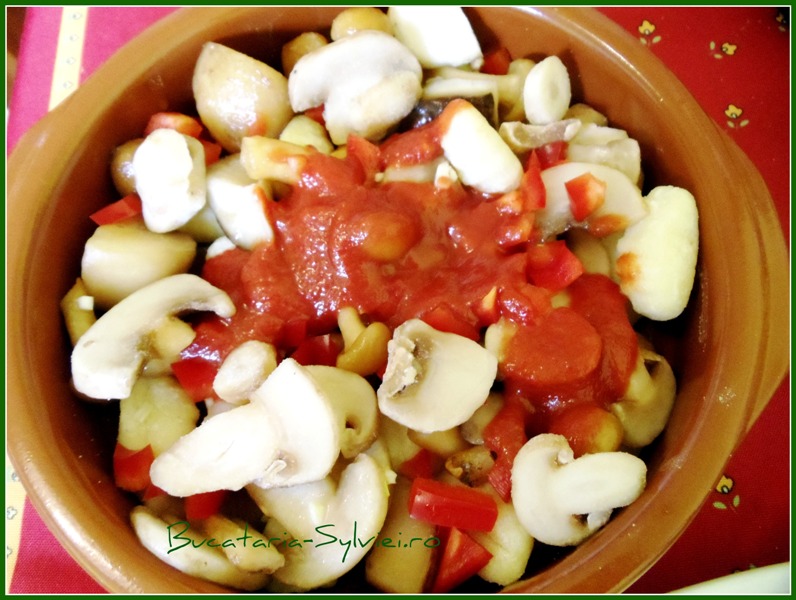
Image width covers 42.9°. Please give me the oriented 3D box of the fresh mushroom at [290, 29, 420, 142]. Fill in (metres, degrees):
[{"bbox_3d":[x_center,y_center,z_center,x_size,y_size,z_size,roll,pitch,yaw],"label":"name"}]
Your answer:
[{"bbox_3d":[-0.016,-0.076,0.364,0.045,0.021,0.037,-17,81,2],"label":"fresh mushroom"}]

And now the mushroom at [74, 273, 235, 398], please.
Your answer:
[{"bbox_3d":[-0.081,0.012,0.335,0.055,0.019,0.026,-36,91,-12],"label":"mushroom"}]

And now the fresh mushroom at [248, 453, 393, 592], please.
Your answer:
[{"bbox_3d":[-0.025,0.068,0.316,0.038,0.014,0.043,42,79,0],"label":"fresh mushroom"}]

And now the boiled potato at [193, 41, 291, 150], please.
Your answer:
[{"bbox_3d":[-0.057,-0.074,0.371,0.030,0.029,0.040,-27,96,-13],"label":"boiled potato"}]

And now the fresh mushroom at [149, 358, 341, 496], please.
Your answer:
[{"bbox_3d":[-0.047,0.043,0.322,0.060,0.026,0.037,-23,83,-10],"label":"fresh mushroom"}]

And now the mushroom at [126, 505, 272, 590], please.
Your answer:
[{"bbox_3d":[-0.063,0.080,0.328,0.049,0.020,0.019,30,56,-3],"label":"mushroom"}]

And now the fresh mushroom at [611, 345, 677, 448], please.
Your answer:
[{"bbox_3d":[0.075,0.030,0.326,0.029,0.013,0.031,31,87,-6],"label":"fresh mushroom"}]

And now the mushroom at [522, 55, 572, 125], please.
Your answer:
[{"bbox_3d":[0.053,-0.075,0.360,0.010,0.016,0.025,8,103,45],"label":"mushroom"}]

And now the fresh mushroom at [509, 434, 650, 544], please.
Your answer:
[{"bbox_3d":[0.054,0.057,0.304,0.038,0.013,0.032,-12,72,6],"label":"fresh mushroom"}]

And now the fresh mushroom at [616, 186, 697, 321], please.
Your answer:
[{"bbox_3d":[0.086,-0.016,0.335,0.025,0.026,0.042,7,80,-11],"label":"fresh mushroom"}]

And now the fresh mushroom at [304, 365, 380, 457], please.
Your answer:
[{"bbox_3d":[-0.022,0.037,0.335,0.033,0.016,0.030,39,81,4],"label":"fresh mushroom"}]

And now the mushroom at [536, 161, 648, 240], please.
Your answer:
[{"bbox_3d":[0.068,-0.035,0.353,0.039,0.017,0.027,9,91,9],"label":"mushroom"}]

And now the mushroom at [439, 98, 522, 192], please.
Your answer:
[{"bbox_3d":[0.030,-0.053,0.355,0.018,0.021,0.034,-30,90,5],"label":"mushroom"}]

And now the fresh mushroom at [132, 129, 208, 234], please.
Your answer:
[{"bbox_3d":[-0.079,-0.041,0.350,0.024,0.023,0.035,6,90,-10],"label":"fresh mushroom"}]

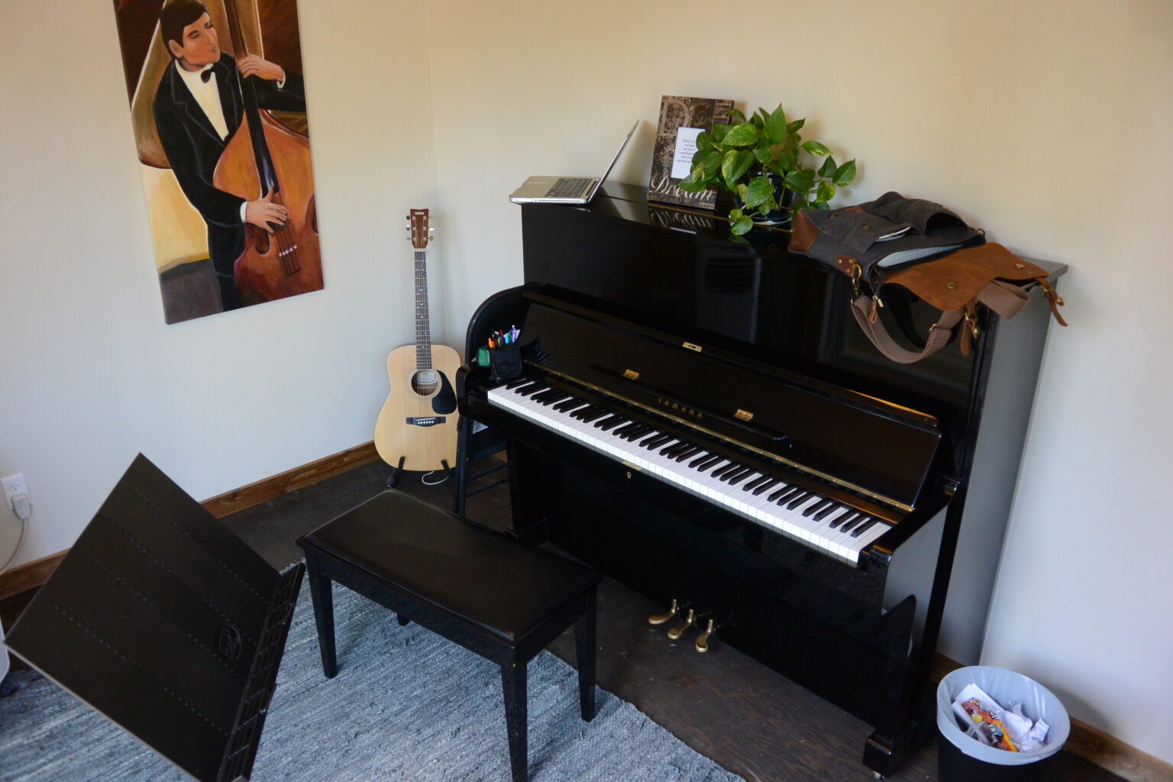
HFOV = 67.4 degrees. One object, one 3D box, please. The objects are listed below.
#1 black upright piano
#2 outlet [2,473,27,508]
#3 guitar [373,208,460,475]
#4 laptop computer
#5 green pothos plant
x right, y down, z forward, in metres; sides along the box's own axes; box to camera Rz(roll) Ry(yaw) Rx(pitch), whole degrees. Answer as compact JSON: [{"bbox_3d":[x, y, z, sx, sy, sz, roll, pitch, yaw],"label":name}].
[{"bbox_3d":[0.331,0.185,2.503,1.475,1.275,0.660,21,30,39],"label":"black upright piano"},{"bbox_3d":[-1.831,0.325,2.826,0.012,0.115,0.070,21,30,39],"label":"outlet"},{"bbox_3d":[-0.629,-0.200,3.432,0.410,1.030,0.120,-2,3,5],"label":"guitar"},{"bbox_3d":[-0.029,-0.707,2.709,0.345,0.215,0.325,4,23,7],"label":"laptop computer"},{"bbox_3d":[0.475,-0.604,2.353,0.440,0.310,0.300,21,30,39],"label":"green pothos plant"}]

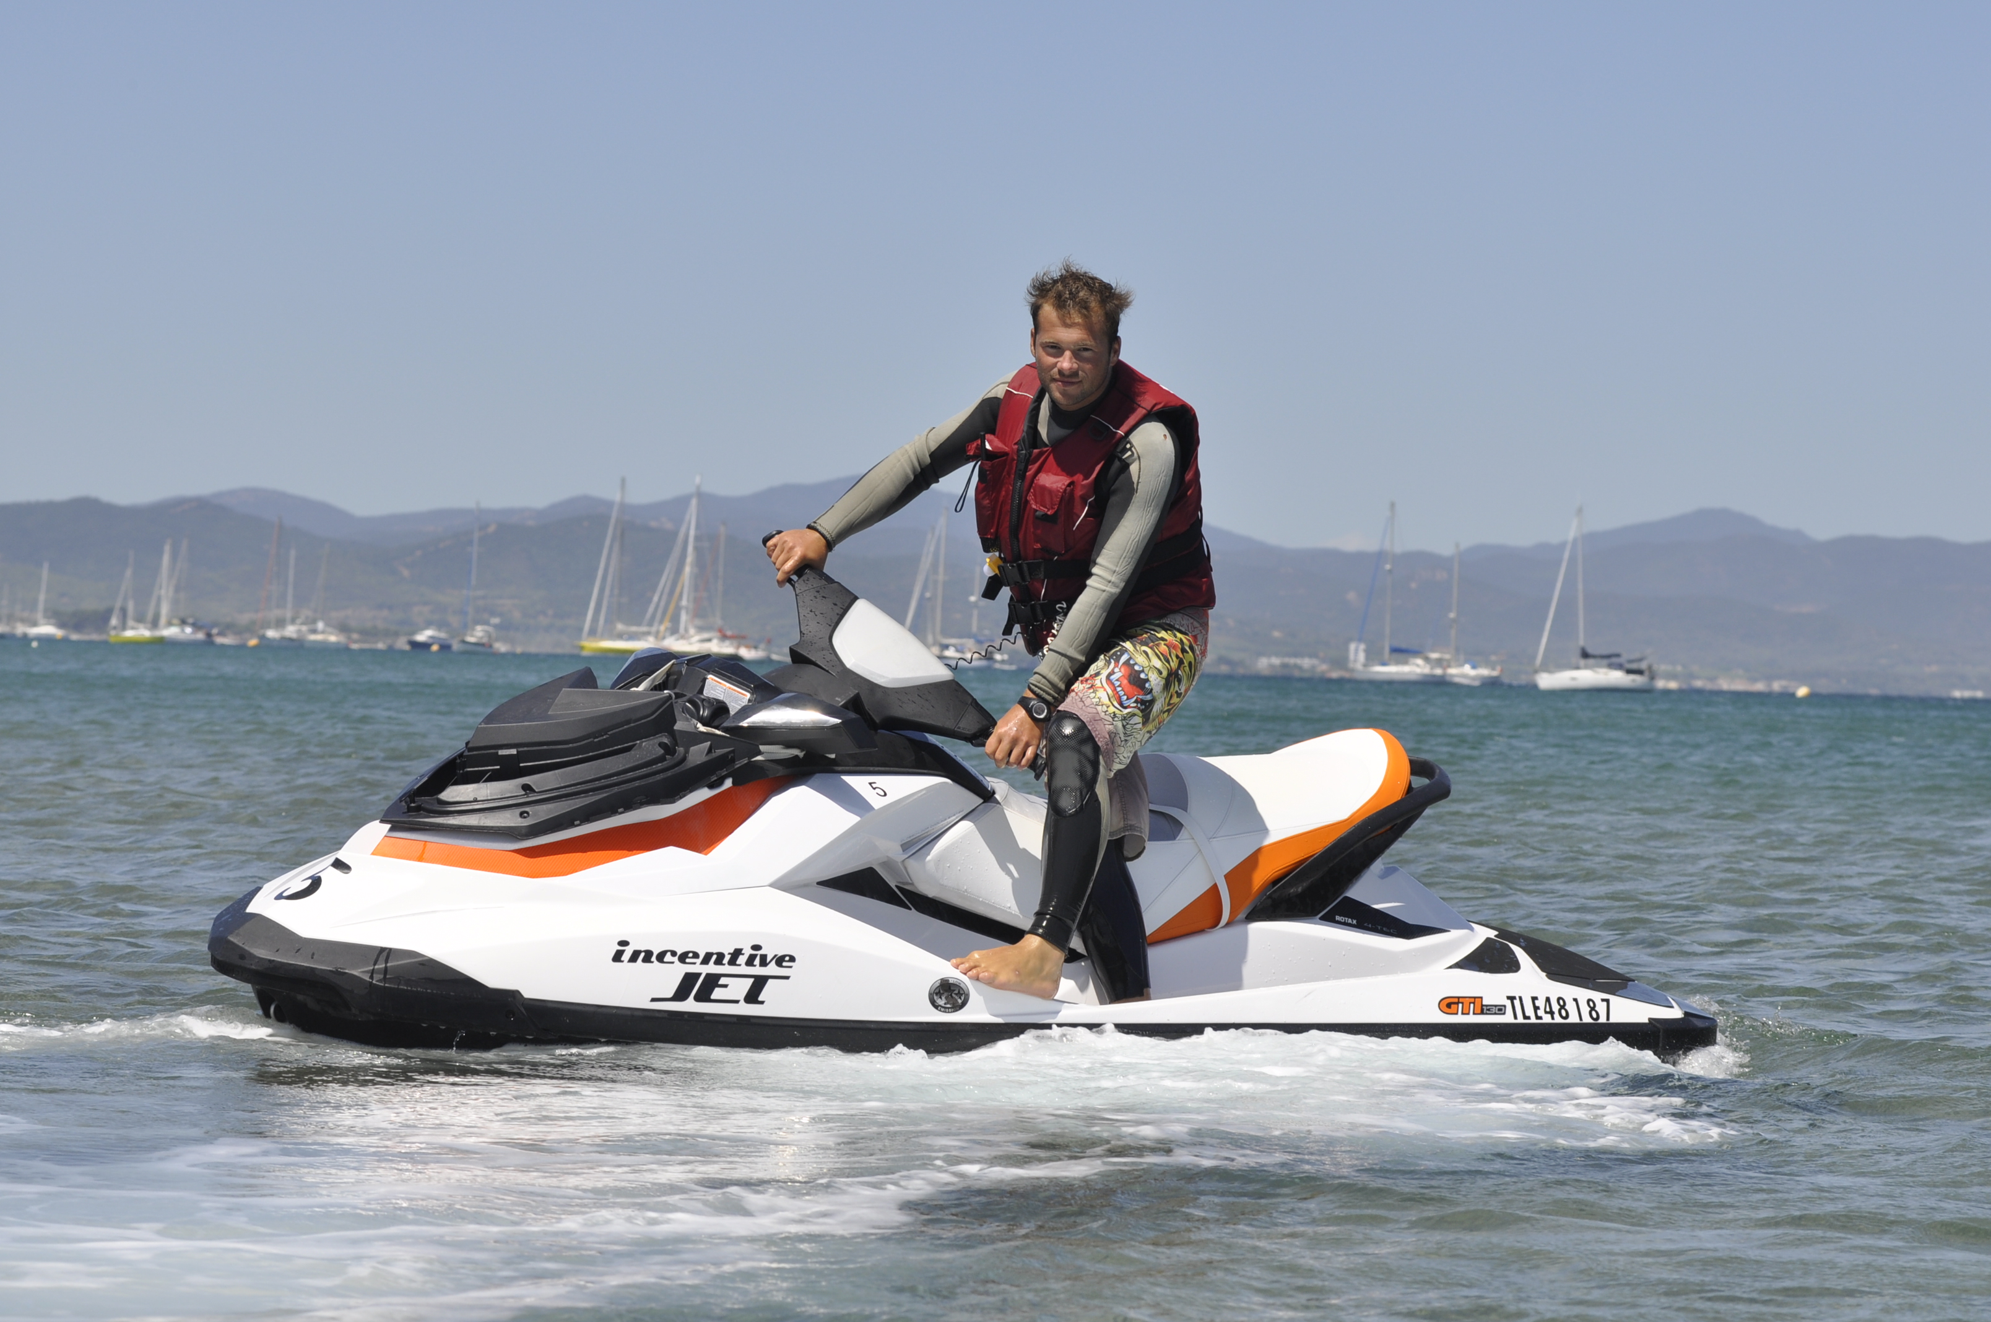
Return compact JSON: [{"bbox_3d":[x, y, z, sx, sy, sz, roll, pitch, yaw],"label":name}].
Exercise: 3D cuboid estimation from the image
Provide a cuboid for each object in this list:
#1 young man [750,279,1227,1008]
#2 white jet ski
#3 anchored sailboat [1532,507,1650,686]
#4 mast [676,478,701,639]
[{"bbox_3d":[-0.011,-0.060,13.100,0.750,1.480,0.750,2,0,45],"label":"young man"},{"bbox_3d":[-0.110,0.370,13.350,3.300,1.150,1.220,2,6,-34],"label":"white jet ski"},{"bbox_3d":[49.177,-5.052,545.000,10.200,15.300,3.400,2,0,-5],"label":"anchored sailboat"},{"bbox_3d":[-36.891,-12.485,800.000,0.400,19.300,0.400,5,0,-10],"label":"mast"}]

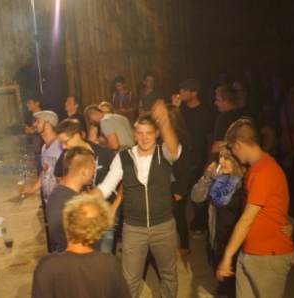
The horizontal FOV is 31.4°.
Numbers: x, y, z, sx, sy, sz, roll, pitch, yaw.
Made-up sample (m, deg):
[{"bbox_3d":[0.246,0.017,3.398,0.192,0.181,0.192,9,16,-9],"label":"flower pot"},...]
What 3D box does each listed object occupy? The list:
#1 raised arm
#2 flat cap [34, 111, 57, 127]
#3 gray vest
[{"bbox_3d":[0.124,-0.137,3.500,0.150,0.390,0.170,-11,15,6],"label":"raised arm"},{"bbox_3d":[-0.933,-0.280,4.800,0.250,0.130,0.190,8,14,-11],"label":"flat cap"},{"bbox_3d":[-0.004,0.260,3.720,0.390,0.580,0.260,-2,16,2],"label":"gray vest"}]

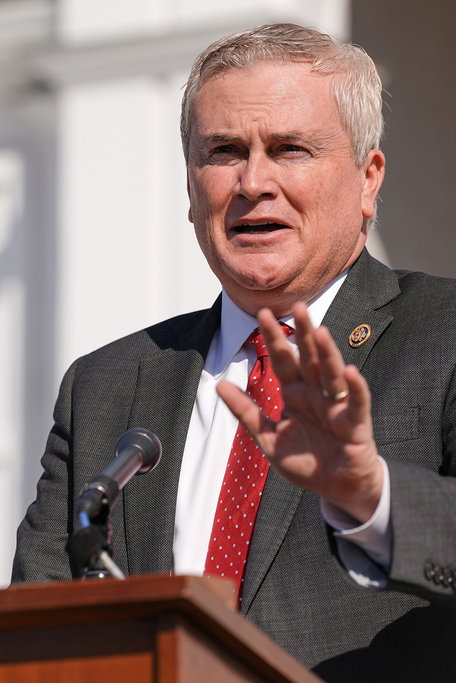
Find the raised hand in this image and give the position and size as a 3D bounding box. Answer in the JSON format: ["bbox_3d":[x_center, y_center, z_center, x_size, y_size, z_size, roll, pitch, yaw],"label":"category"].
[{"bbox_3d":[0.060,0.059,3.320,0.127,0.178,0.080,-10,16,14],"label":"raised hand"}]

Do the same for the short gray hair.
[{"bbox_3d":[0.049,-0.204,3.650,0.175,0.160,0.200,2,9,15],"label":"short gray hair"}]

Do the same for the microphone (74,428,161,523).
[{"bbox_3d":[-0.091,0.111,3.330,0.038,0.038,0.150,3,20,16],"label":"microphone"}]

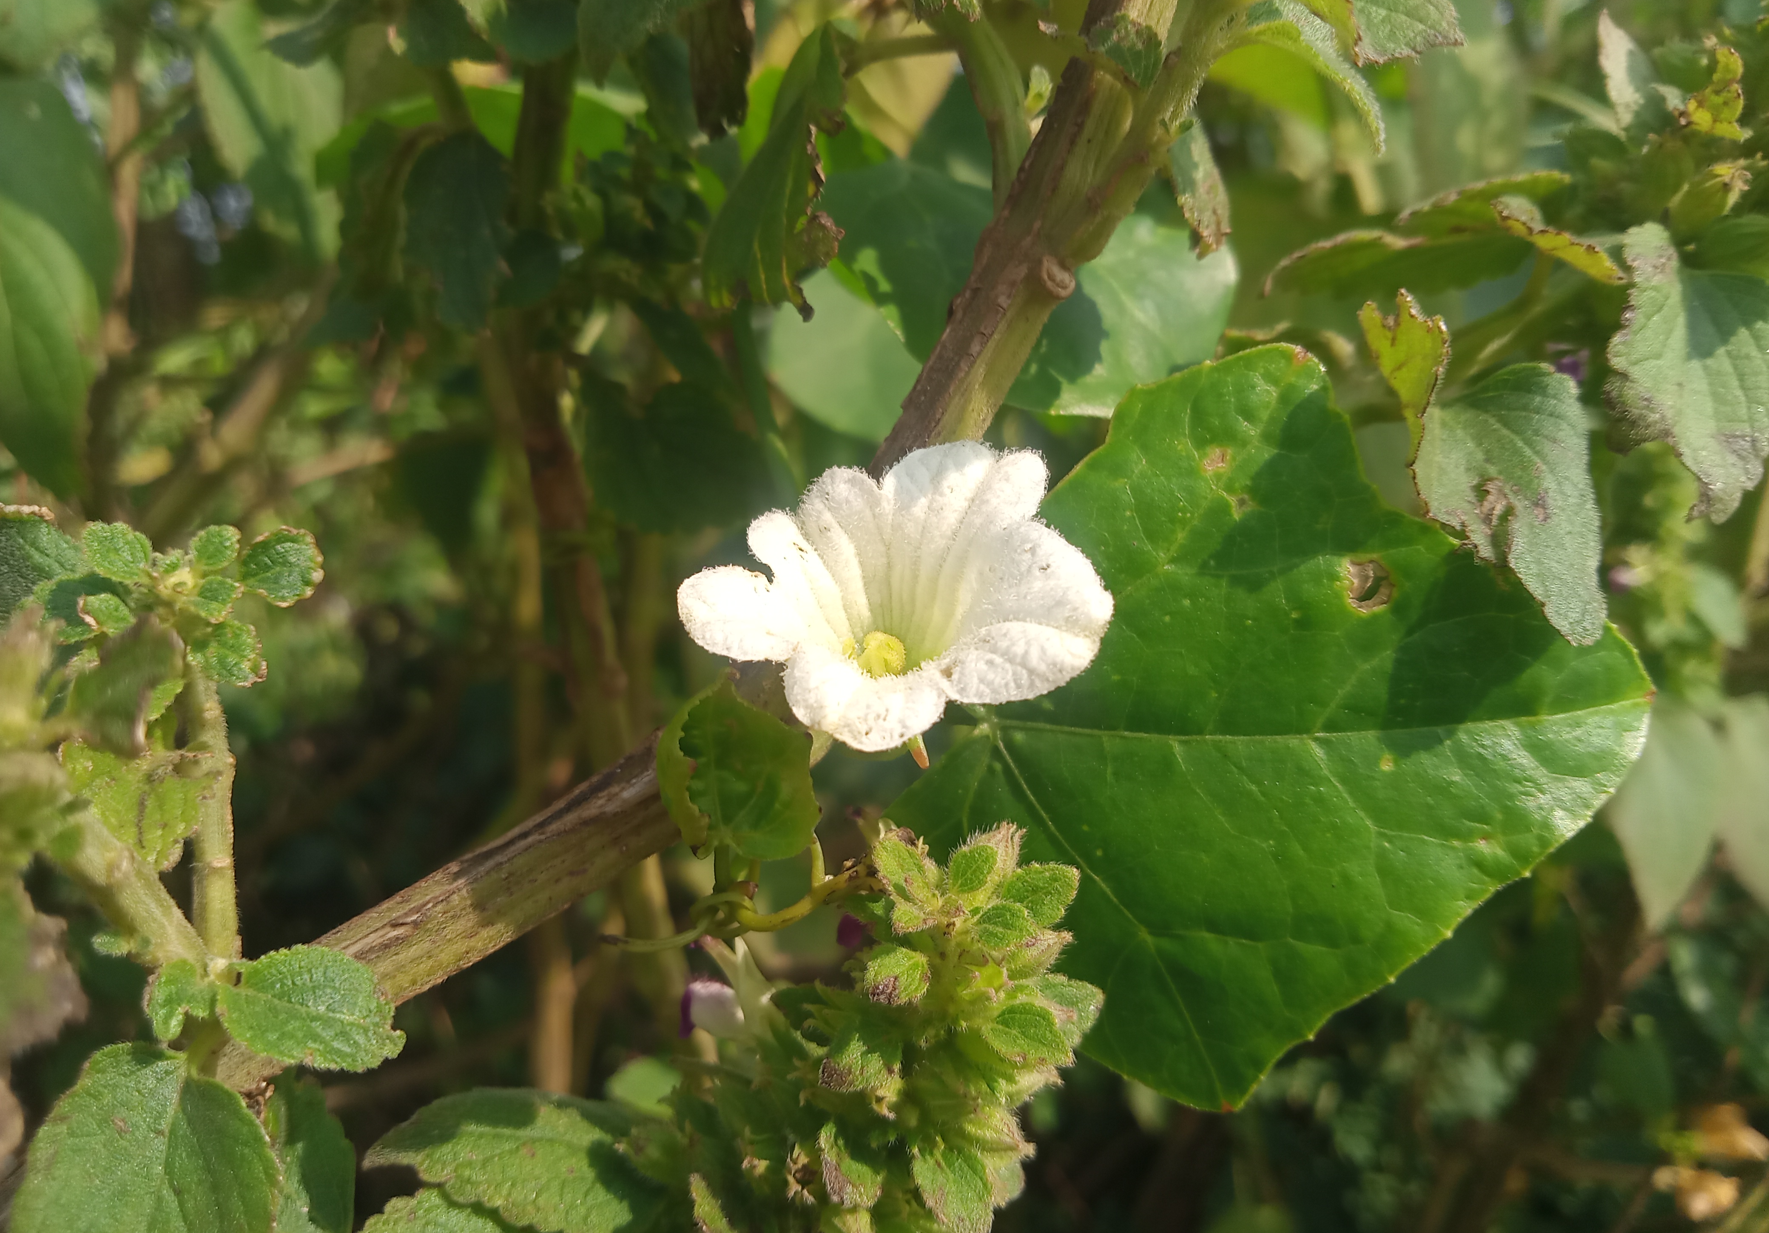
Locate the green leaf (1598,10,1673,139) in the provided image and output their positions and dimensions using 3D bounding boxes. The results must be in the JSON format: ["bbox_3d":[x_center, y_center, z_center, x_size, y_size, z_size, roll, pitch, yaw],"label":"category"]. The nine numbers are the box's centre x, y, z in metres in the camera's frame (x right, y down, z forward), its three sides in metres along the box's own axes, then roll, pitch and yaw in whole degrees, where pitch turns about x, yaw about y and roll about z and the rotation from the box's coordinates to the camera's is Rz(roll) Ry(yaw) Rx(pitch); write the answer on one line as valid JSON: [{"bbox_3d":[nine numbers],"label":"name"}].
[{"bbox_3d":[0.134,-0.097,0.255,0.010,0.026,0.003,-14,-13,22],"label":"green leaf"}]

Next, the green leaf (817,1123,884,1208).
[{"bbox_3d":[-0.004,0.071,0.186,0.006,0.011,0.005,-25,-21,10],"label":"green leaf"}]

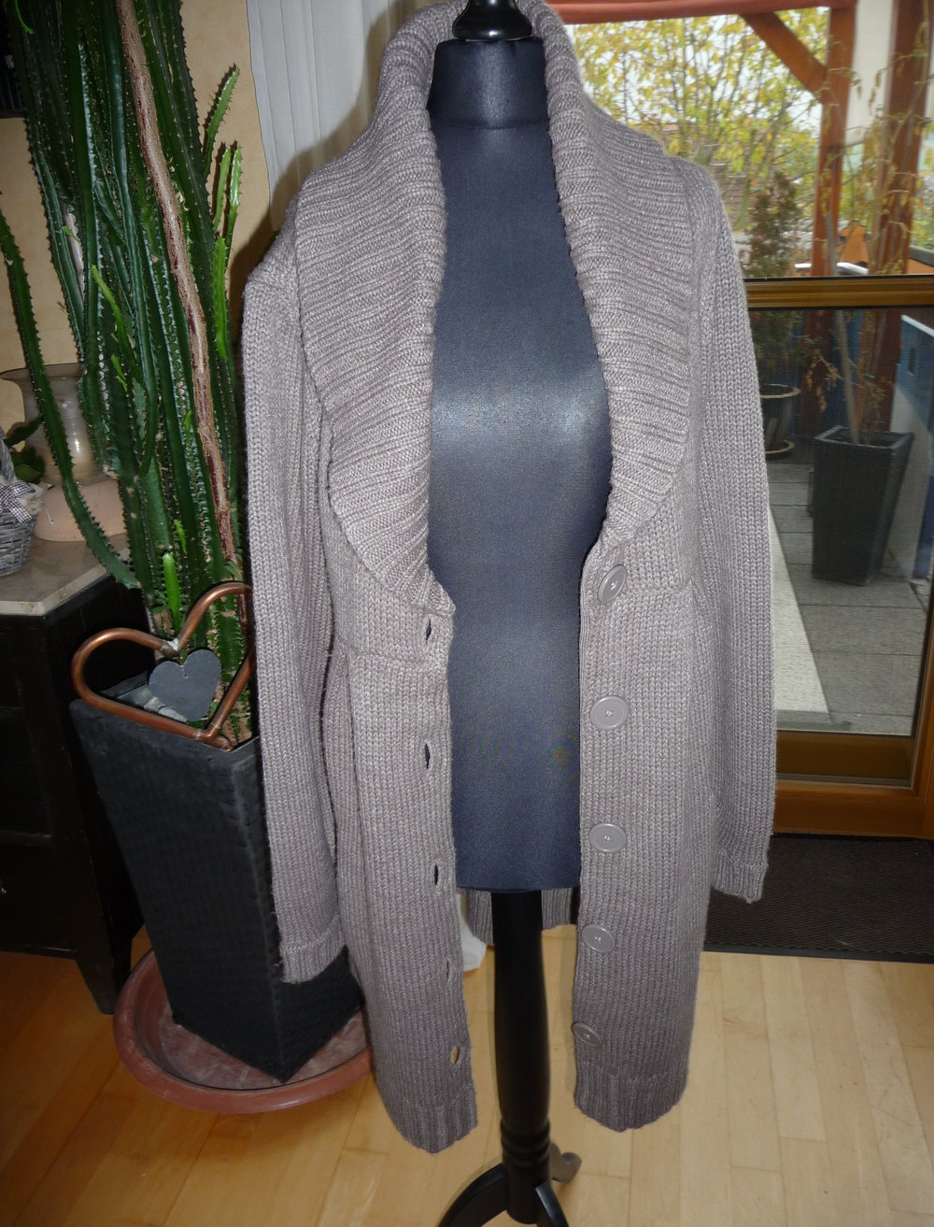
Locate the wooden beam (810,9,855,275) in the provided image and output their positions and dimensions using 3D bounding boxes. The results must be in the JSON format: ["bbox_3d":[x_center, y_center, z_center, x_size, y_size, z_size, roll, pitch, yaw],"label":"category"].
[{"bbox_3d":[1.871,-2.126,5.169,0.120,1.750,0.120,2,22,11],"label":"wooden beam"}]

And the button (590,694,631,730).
[{"bbox_3d":[0.123,0.086,0.868,0.034,0.034,0.006,-5,25,-6],"label":"button"}]

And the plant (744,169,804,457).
[{"bbox_3d":[1.579,-1.529,5.221,0.410,1.418,0.410,2,22,11],"label":"plant"}]

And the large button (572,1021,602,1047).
[{"bbox_3d":[0.114,0.400,0.956,0.034,0.034,0.006,13,36,34],"label":"large button"}]

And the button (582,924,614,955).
[{"bbox_3d":[0.122,0.301,0.930,0.034,0.034,0.006,10,28,29],"label":"button"}]

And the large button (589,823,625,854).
[{"bbox_3d":[0.128,0.204,0.915,0.034,0.034,0.006,3,28,15],"label":"large button"}]

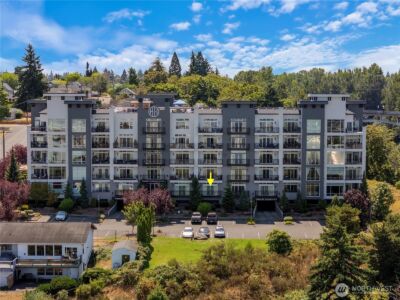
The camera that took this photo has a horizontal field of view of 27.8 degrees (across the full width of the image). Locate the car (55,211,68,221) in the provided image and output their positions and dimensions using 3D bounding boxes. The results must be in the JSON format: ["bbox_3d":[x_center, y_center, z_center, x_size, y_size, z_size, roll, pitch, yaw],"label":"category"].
[{"bbox_3d":[-26.341,12.310,155.512,1.800,1.500,4.400,0,6,0],"label":"car"}]

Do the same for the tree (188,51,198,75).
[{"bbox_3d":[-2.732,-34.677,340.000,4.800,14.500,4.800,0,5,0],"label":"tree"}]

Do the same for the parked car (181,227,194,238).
[{"bbox_3d":[-2.044,13.954,138.874,1.820,1.470,4.600,0,5,0],"label":"parked car"}]

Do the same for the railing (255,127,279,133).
[{"bbox_3d":[13.213,-3.976,160.000,4.750,1.100,0.150,0,5,0],"label":"railing"}]

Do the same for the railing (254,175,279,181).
[{"bbox_3d":[13.215,5.523,159.550,4.700,1.150,0.150,0,6,0],"label":"railing"}]

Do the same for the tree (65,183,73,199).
[{"bbox_3d":[-25.279,8.555,155.500,1.750,4.900,1.750,0,5,2],"label":"tree"}]

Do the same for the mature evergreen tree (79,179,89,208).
[{"bbox_3d":[-22.717,8.497,158.000,1.950,5.700,1.950,0,5,0],"label":"mature evergreen tree"}]

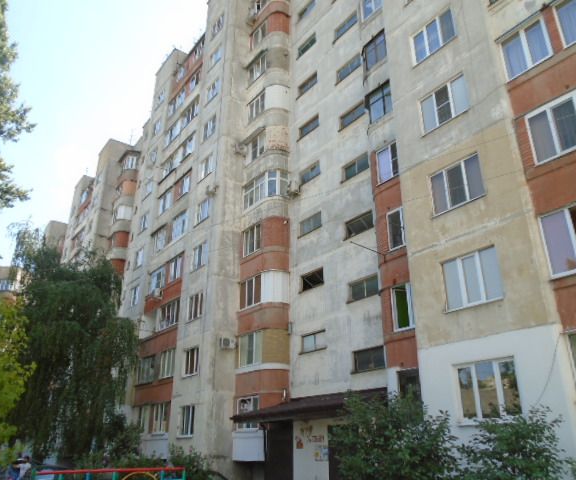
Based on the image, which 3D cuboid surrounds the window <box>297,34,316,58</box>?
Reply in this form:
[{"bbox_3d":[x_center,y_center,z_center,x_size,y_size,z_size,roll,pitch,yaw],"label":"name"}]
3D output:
[{"bbox_3d":[1.173,-11.276,28.239,0.154,0.840,1.640,17,-29,-35],"label":"window"}]

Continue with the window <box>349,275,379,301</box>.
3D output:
[{"bbox_3d":[3.016,1.951,19.171,0.170,0.800,1.620,17,-29,-34],"label":"window"}]

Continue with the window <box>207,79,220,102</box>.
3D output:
[{"bbox_3d":[-4.819,-9.526,31.257,0.150,1.393,1.678,17,-29,-34],"label":"window"}]

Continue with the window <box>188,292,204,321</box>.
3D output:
[{"bbox_3d":[-4.830,3.549,25.463,0.160,1.283,1.616,17,-28,-34],"label":"window"}]

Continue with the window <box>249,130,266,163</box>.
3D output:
[{"bbox_3d":[-1.709,-5.188,27.181,0.160,1.434,1.818,17,-28,-34],"label":"window"}]

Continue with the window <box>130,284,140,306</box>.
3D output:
[{"bbox_3d":[-10.574,3.859,33.393,0.154,1.302,1.148,17,-29,-35],"label":"window"}]

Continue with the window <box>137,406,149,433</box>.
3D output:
[{"bbox_3d":[-8.231,10.233,27.387,0.150,1.456,1.730,17,-29,-34],"label":"window"}]

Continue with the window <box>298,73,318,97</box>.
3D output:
[{"bbox_3d":[1.147,-8.505,26.586,0.160,0.747,1.687,17,-28,-34],"label":"window"}]

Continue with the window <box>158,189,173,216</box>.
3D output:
[{"bbox_3d":[-8.330,-2.531,33.060,0.160,1.535,2.020,17,-28,-34],"label":"window"}]

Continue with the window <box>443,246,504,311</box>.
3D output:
[{"bbox_3d":[4.835,1.085,12.662,0.160,1.404,1.667,17,-28,-34],"label":"window"}]

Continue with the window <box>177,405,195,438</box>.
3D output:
[{"bbox_3d":[-4.920,8.869,23.393,0.170,1.277,1.589,17,-29,-34],"label":"window"}]

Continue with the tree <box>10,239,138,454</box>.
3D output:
[{"bbox_3d":[-9.977,5.597,24.439,5.800,11.300,5.800,17,-29,-35],"label":"tree"}]

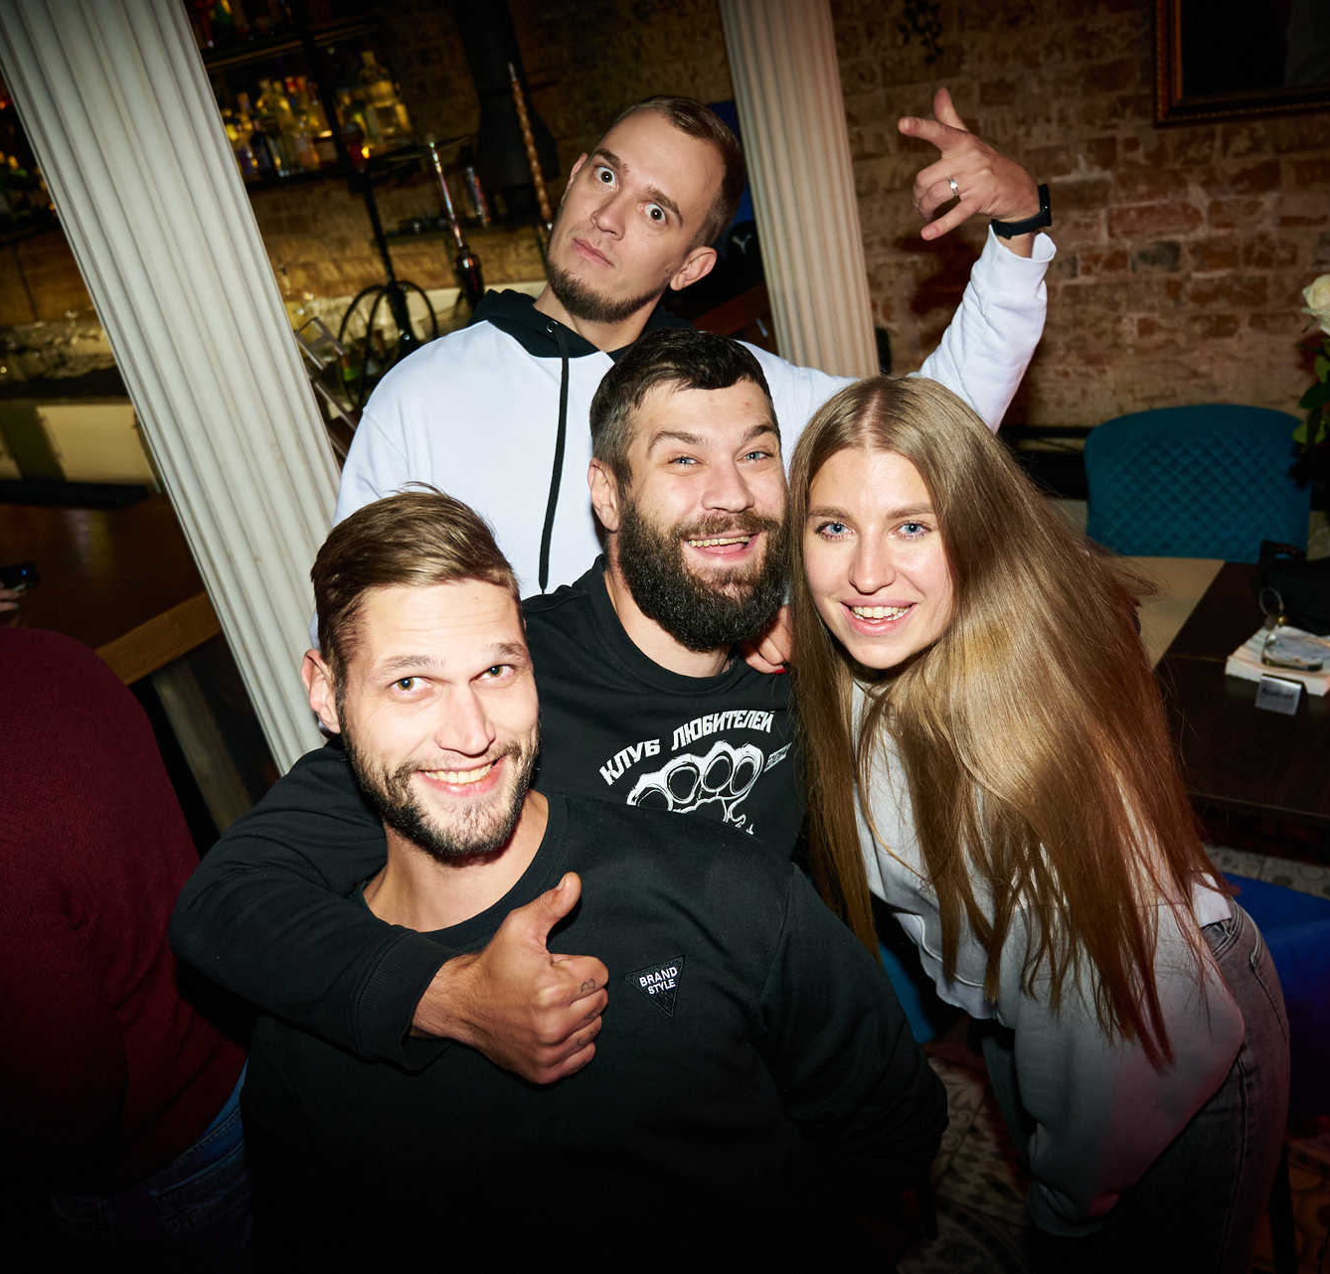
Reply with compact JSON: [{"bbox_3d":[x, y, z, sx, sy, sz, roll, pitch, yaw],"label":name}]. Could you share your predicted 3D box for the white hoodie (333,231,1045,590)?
[{"bbox_3d":[0.033,-0.084,1.571,0.820,0.720,0.370,-9,26,-6],"label":"white hoodie"}]

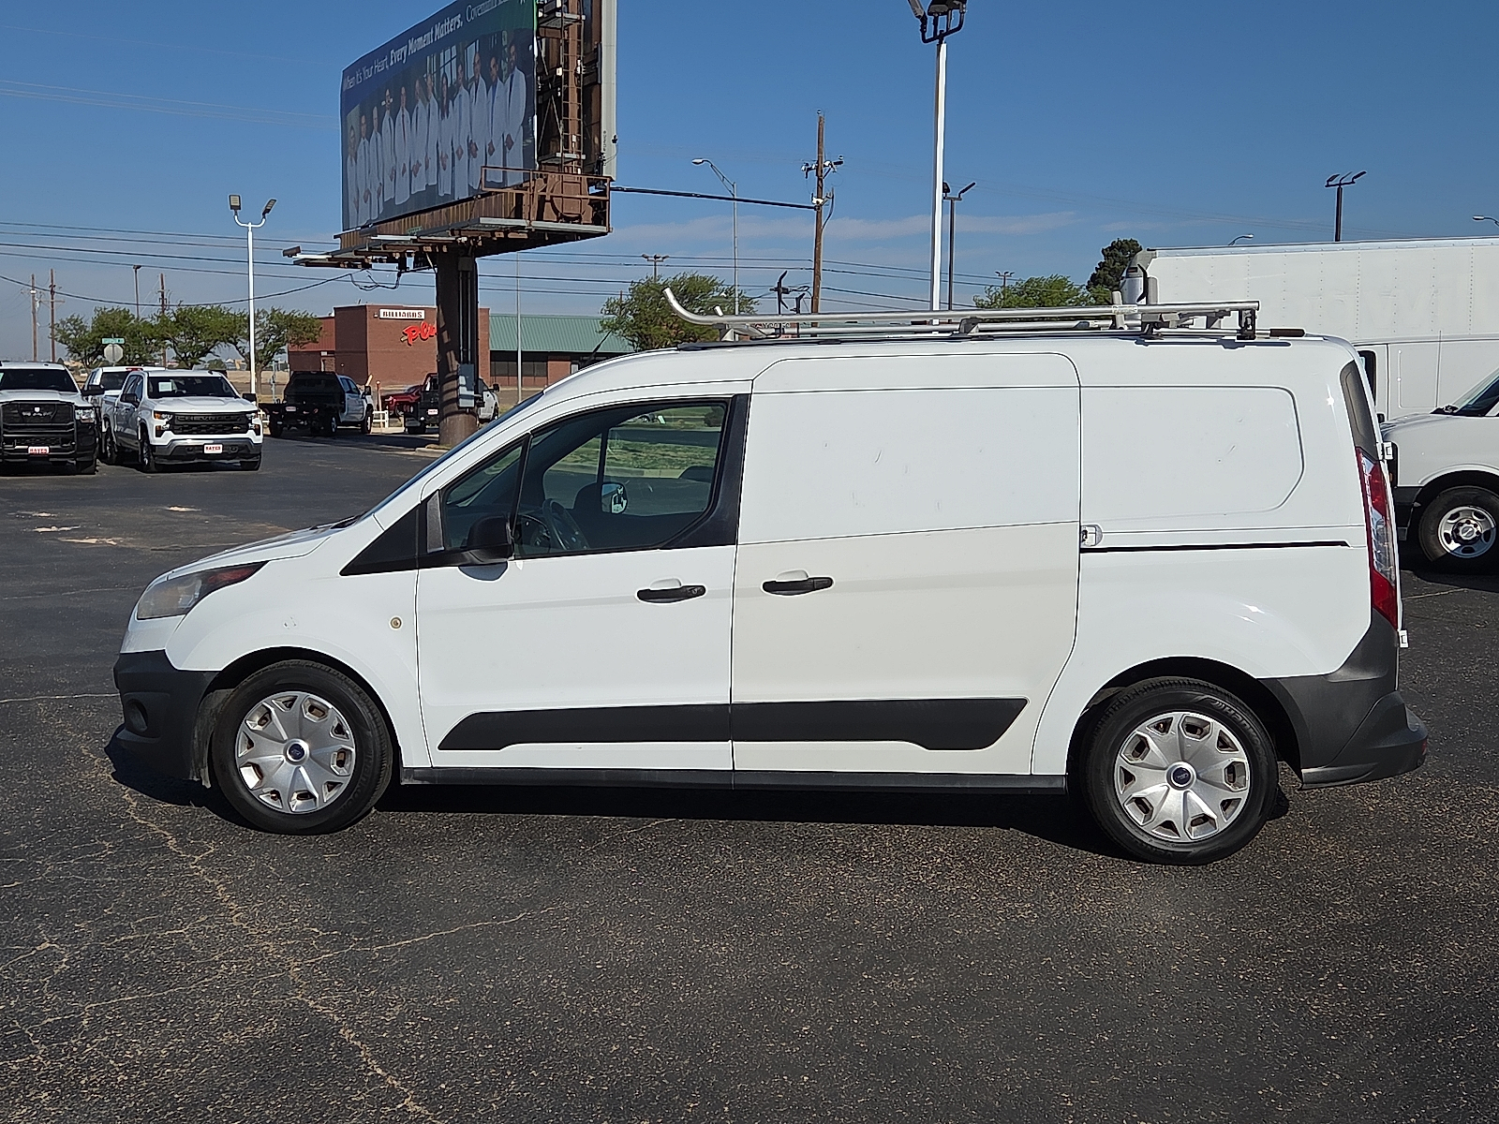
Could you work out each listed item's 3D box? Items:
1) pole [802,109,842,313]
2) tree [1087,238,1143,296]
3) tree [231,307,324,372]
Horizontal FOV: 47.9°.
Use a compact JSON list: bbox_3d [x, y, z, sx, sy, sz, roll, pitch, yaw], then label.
[{"bbox_3d":[2.494,-10.828,62.610,1.800,11.300,0.900,-4,7,-33],"label":"pole"},{"bbox_3d":[19.314,-12.427,88.000,3.700,8.850,3.520,0,6,0],"label":"tree"},{"bbox_3d":[-28.784,-12.749,103.000,5.100,5.540,4.840,0,6,0],"label":"tree"}]

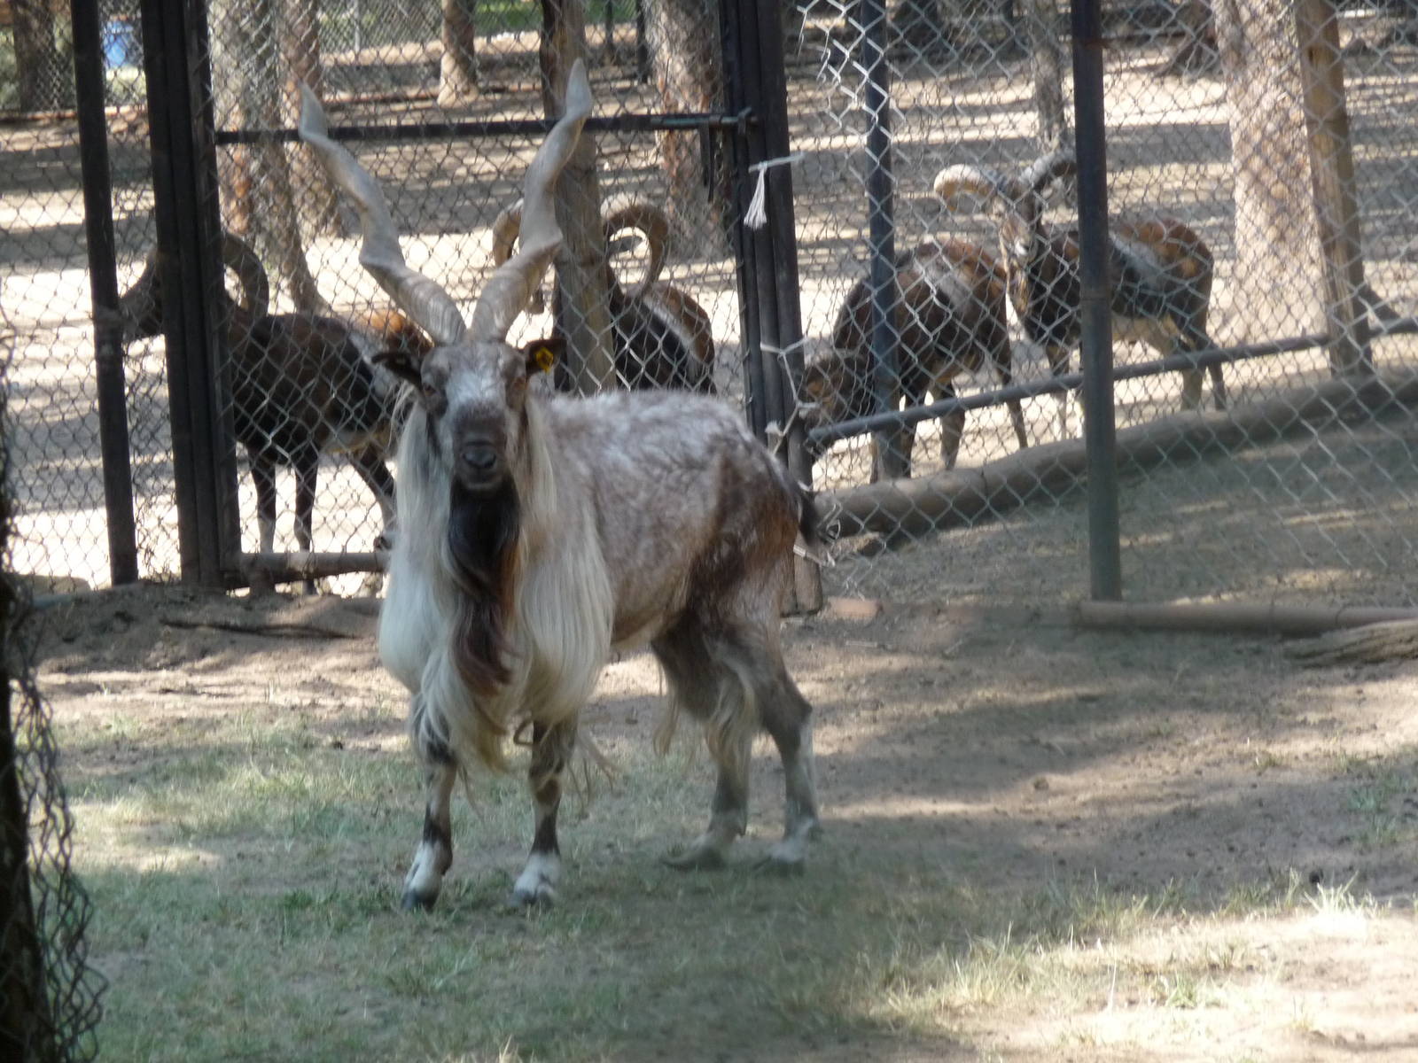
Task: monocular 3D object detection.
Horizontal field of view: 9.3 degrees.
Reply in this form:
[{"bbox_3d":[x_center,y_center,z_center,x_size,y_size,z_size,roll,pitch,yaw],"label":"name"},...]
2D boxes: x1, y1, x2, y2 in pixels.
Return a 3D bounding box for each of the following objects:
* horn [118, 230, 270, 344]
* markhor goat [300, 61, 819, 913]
[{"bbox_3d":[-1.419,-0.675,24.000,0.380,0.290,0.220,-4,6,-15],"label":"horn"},{"bbox_3d":[-0.263,-0.104,16.800,0.500,1.600,1.120,2,7,42],"label":"markhor goat"}]

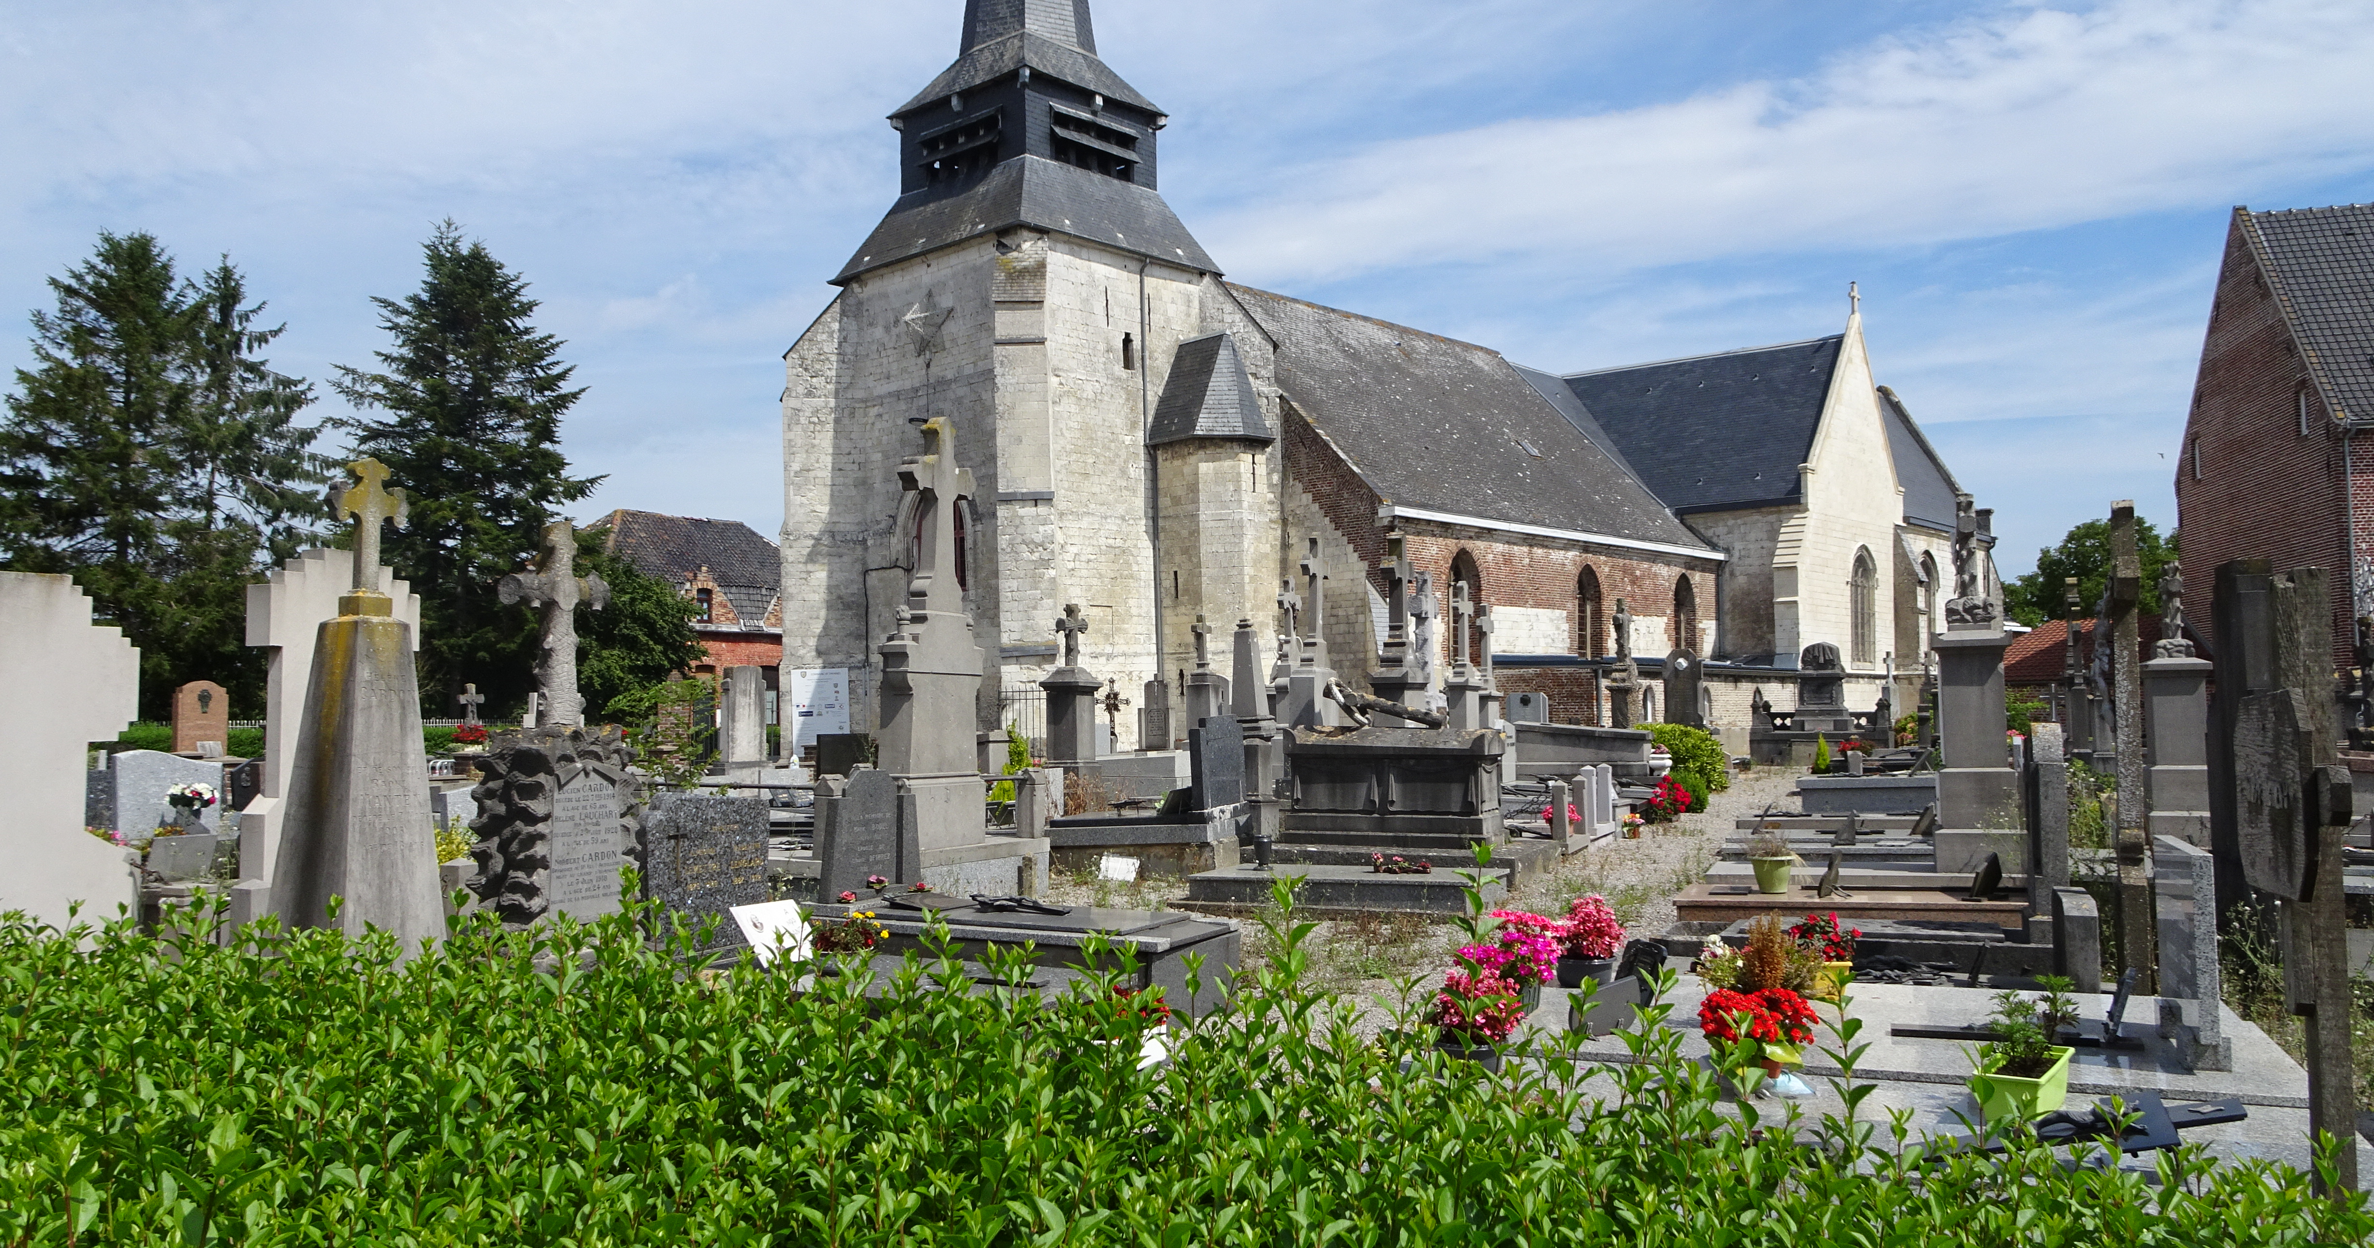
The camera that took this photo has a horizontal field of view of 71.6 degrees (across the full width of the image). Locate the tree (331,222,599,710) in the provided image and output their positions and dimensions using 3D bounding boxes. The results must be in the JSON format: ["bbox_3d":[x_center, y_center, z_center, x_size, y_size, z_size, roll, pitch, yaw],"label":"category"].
[{"bbox_3d":[-20.283,-3.724,47.000,7.300,15.400,7.300,-1,-3,21],"label":"tree"}]

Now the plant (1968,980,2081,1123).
[{"bbox_3d":[2.261,1.149,4.432,0.190,0.320,0.410,-2,-3,38],"label":"plant"}]

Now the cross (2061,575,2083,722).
[{"bbox_3d":[11.552,0.323,21.500,0.260,1.900,0.500,-1,-3,21],"label":"cross"}]

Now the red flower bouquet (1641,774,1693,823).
[{"bbox_3d":[5.651,2.077,19.400,0.580,0.560,0.540,0,-2,0],"label":"red flower bouquet"}]

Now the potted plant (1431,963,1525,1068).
[{"bbox_3d":[0.863,1.171,4.880,0.280,0.330,0.280,0,-2,0],"label":"potted plant"}]

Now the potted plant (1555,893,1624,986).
[{"bbox_3d":[1.738,1.362,7.100,0.300,0.370,0.300,-1,-3,21],"label":"potted plant"}]

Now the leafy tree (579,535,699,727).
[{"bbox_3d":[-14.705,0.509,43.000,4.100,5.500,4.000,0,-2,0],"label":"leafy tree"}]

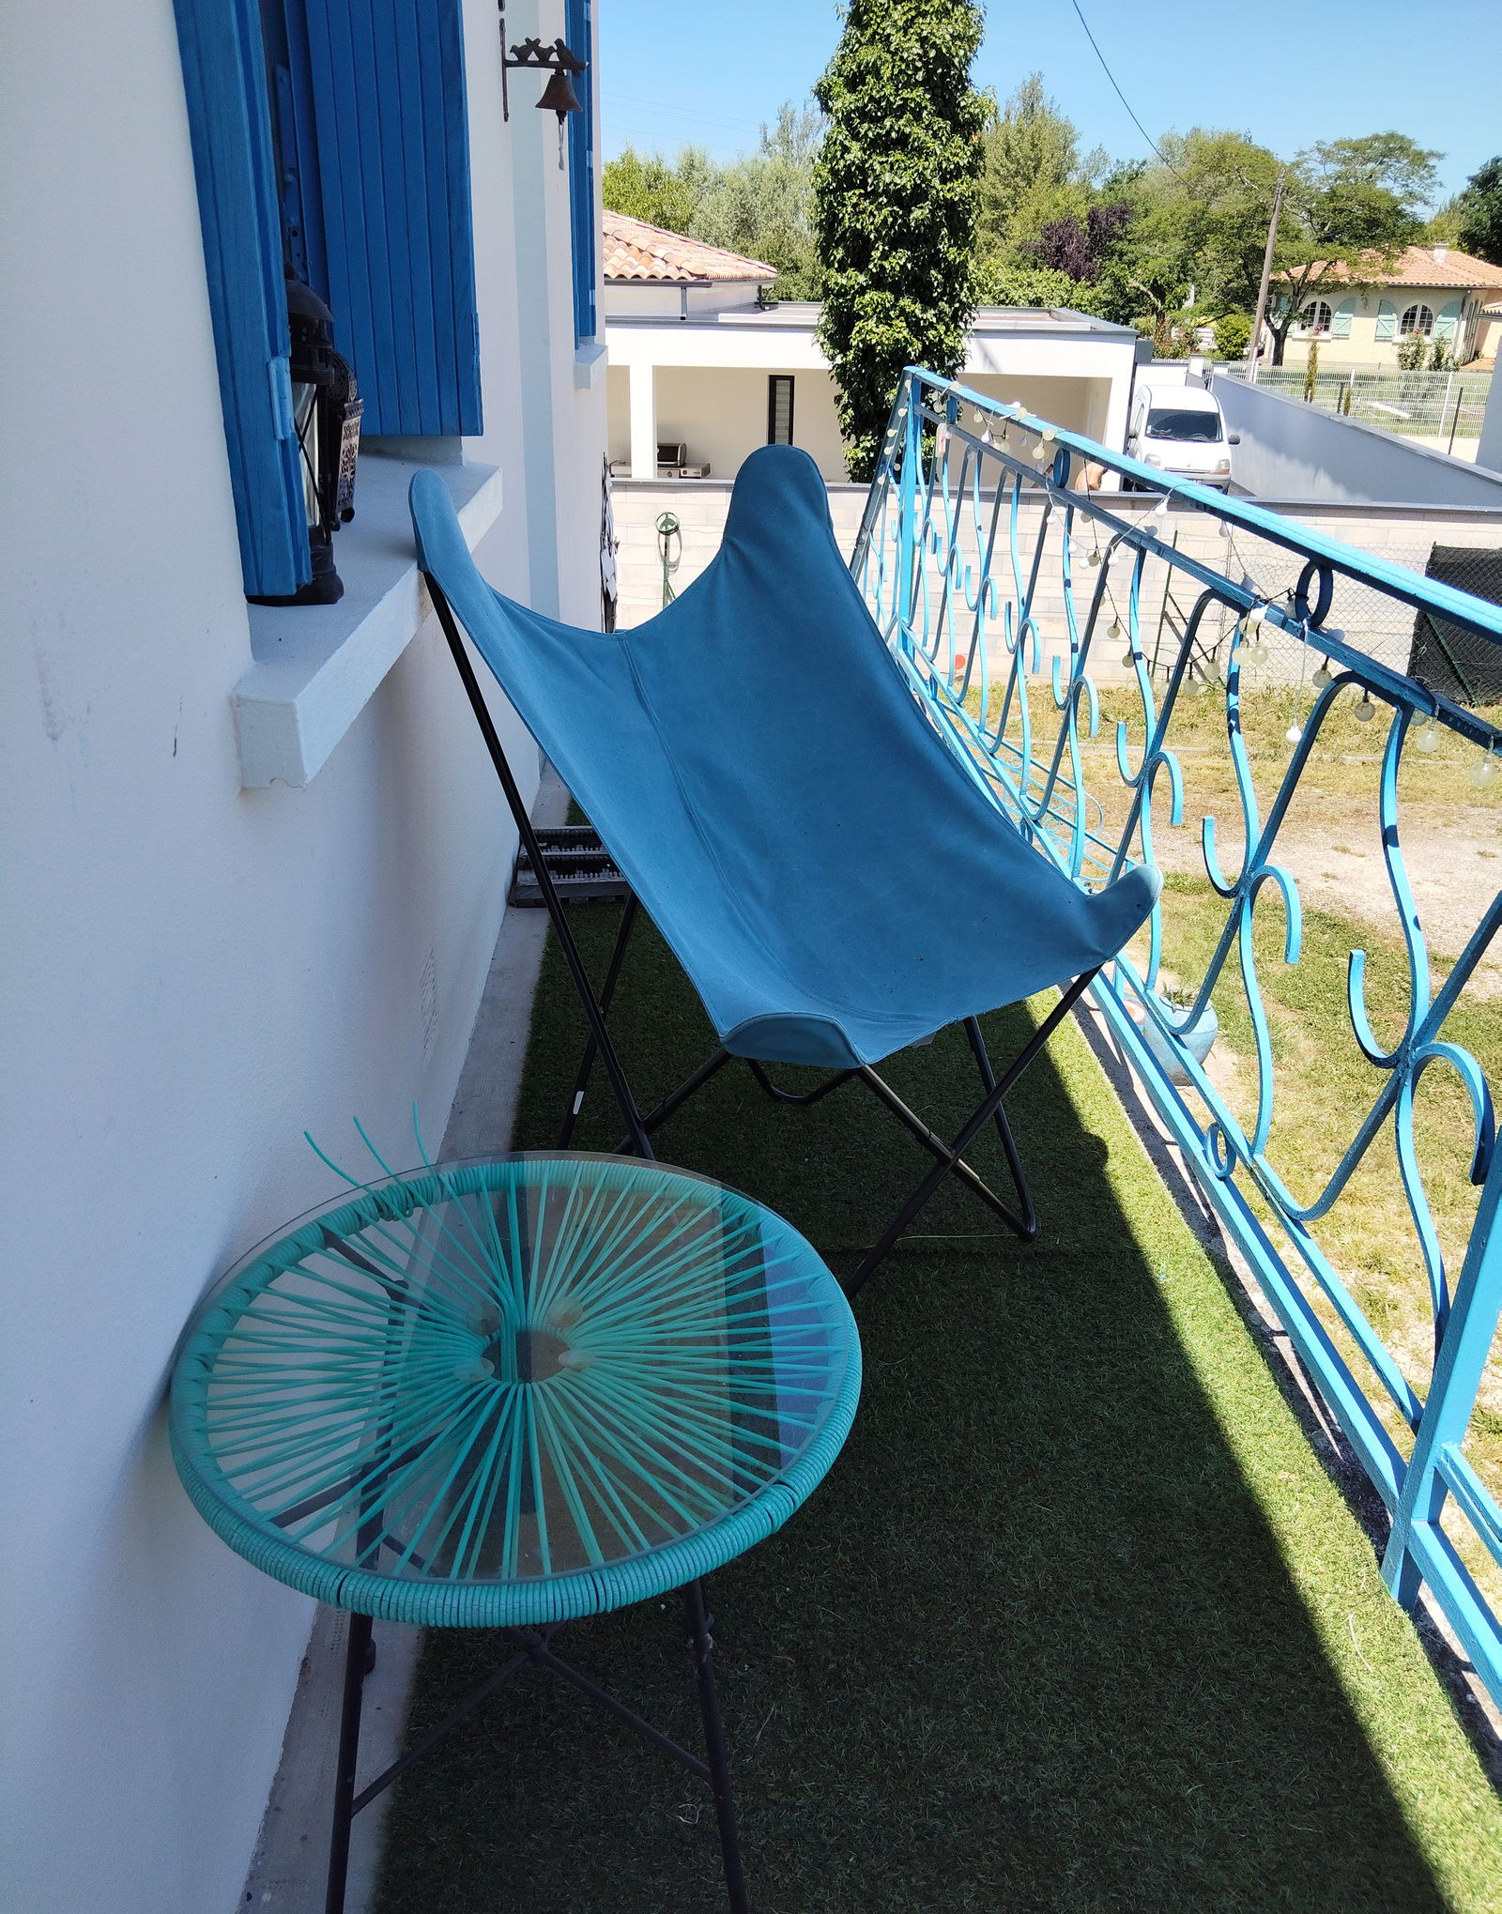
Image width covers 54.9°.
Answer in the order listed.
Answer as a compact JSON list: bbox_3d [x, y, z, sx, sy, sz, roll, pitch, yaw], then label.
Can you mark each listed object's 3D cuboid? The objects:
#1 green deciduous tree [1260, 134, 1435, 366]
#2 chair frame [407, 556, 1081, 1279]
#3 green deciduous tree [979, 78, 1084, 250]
[{"bbox_3d":[22.611,-26.475,54.646,6.400,7.800,6.000,10,27,18],"label":"green deciduous tree"},{"bbox_3d":[0.037,-0.057,1.800,0.640,0.972,0.704,-20,33,-38],"label":"chair frame"},{"bbox_3d":[9.762,-25.002,49.993,4.600,9.200,4.600,6,25,8],"label":"green deciduous tree"}]

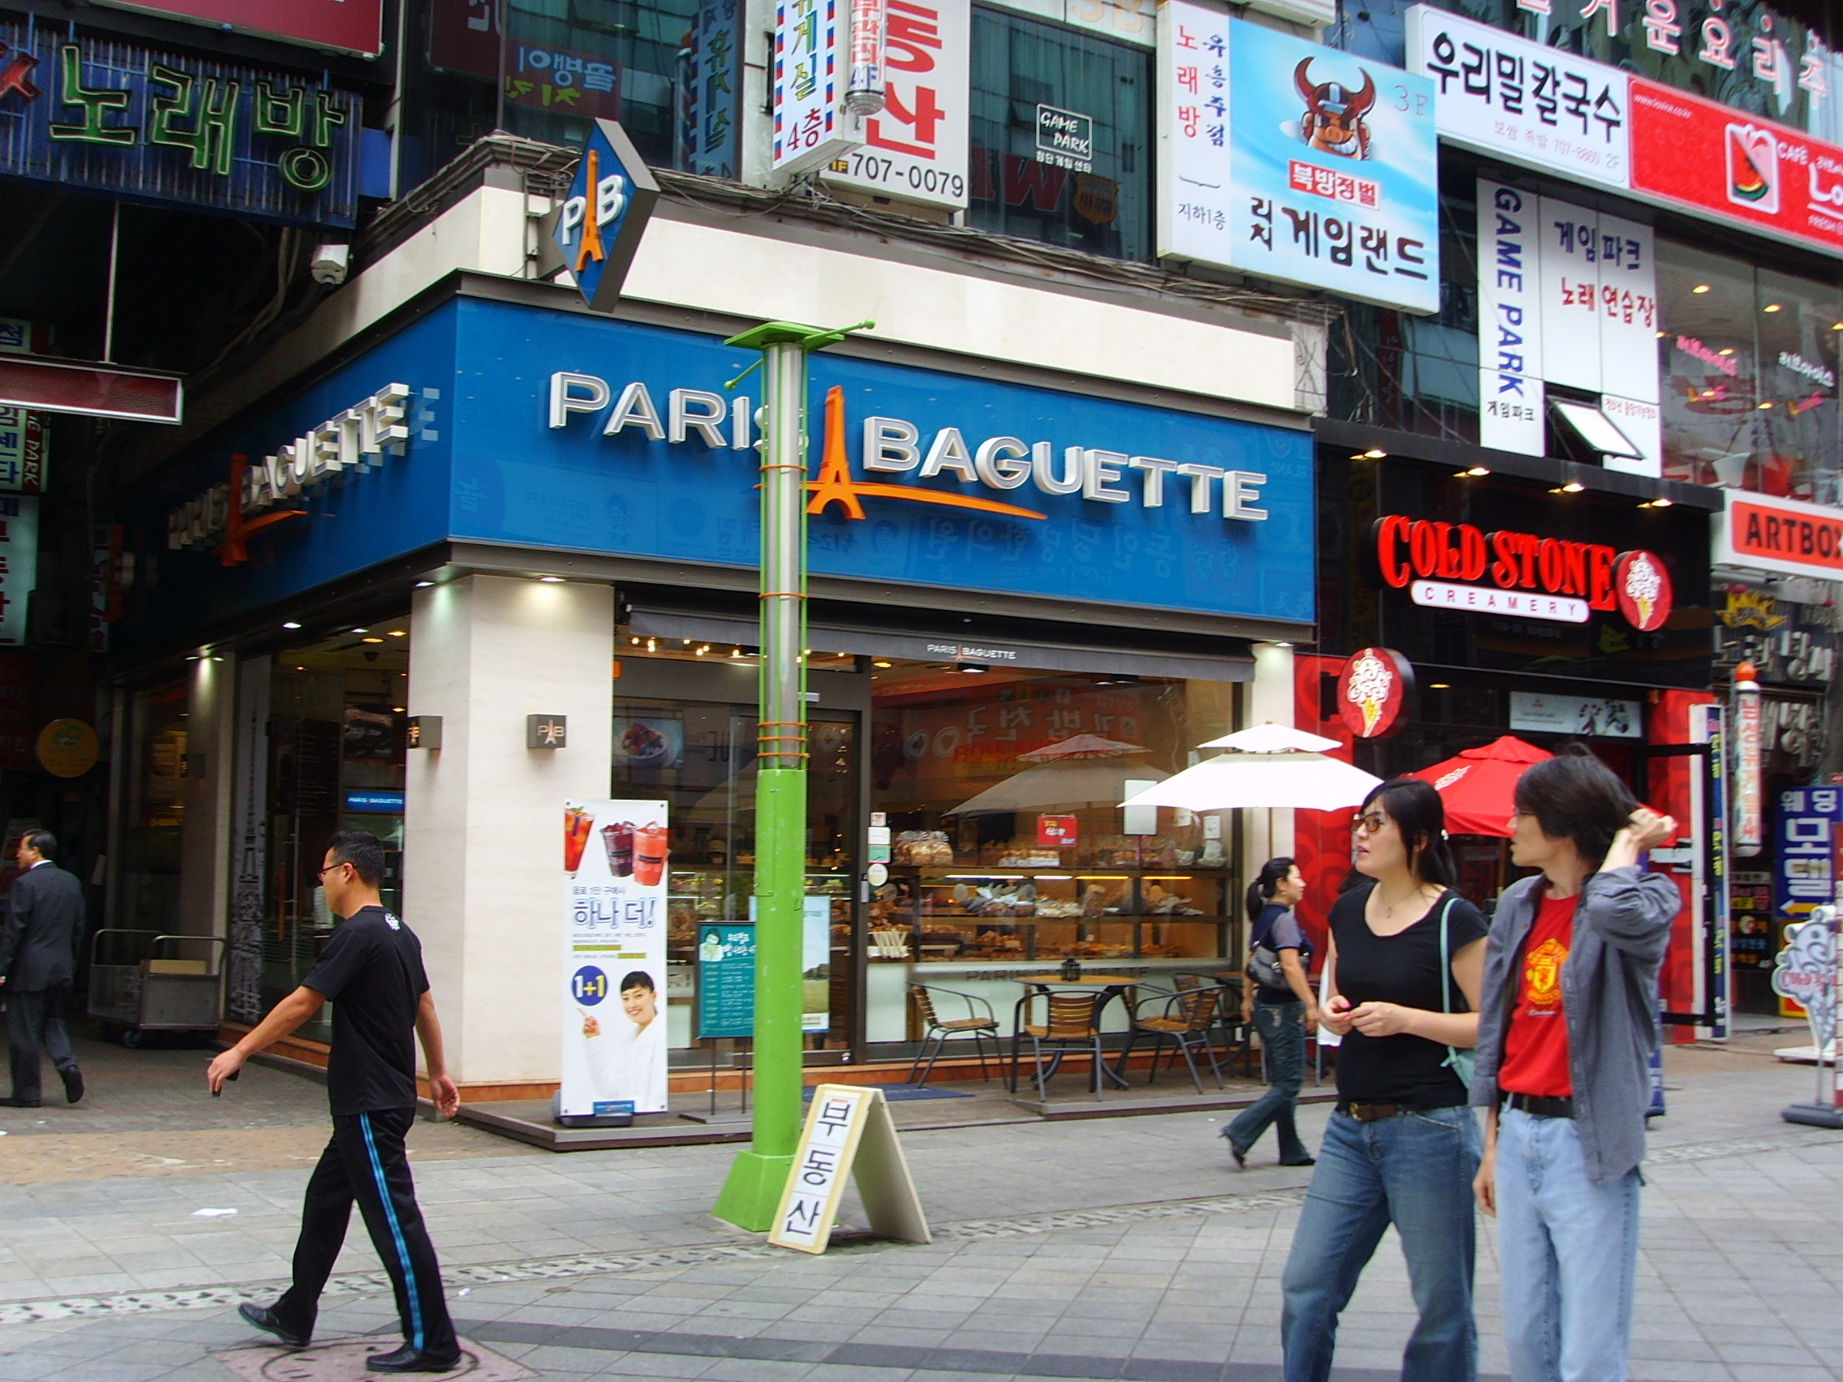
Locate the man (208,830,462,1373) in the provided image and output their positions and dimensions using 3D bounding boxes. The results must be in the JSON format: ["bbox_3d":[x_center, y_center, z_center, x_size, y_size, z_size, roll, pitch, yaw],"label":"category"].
[{"bbox_3d":[-1.883,1.286,6.680,0.730,1.690,0.500,-1,-5,15],"label":"man"}]

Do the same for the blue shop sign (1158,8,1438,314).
[{"bbox_3d":[3.192,-4.379,17.330,2.980,2.080,0.200,4,-6,-32],"label":"blue shop sign"}]

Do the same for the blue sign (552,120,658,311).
[{"bbox_3d":[-2.012,-2.998,13.056,0.160,1.220,1.200,4,-6,-32],"label":"blue sign"}]

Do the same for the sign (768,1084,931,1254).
[{"bbox_3d":[-0.304,2.016,8.824,0.560,0.660,0.410,4,-7,-37],"label":"sign"}]

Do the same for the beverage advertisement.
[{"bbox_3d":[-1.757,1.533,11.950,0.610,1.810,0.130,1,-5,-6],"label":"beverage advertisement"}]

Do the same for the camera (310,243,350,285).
[{"bbox_3d":[-3.930,-2.837,13.800,0.220,0.190,0.380,2,25,-12],"label":"camera"}]

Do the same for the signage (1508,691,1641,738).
[{"bbox_3d":[6.065,0.222,19.274,1.780,0.350,0.120,4,-6,-32],"label":"signage"}]

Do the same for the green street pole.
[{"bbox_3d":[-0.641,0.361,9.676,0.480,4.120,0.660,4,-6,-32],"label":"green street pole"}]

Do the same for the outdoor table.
[{"bbox_3d":[1.127,2.412,14.640,0.900,0.730,0.900,1,-5,0],"label":"outdoor table"}]

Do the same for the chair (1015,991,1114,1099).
[{"bbox_3d":[0.941,2.343,13.830,0.560,0.720,0.580,1,-5,-9],"label":"chair"}]

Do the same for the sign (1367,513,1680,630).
[{"bbox_3d":[5.444,-1.015,18.415,3.750,0.760,0.150,4,-6,-32],"label":"sign"}]

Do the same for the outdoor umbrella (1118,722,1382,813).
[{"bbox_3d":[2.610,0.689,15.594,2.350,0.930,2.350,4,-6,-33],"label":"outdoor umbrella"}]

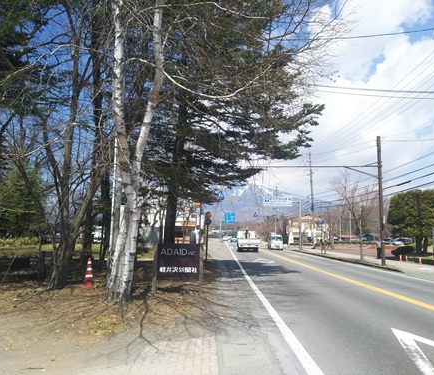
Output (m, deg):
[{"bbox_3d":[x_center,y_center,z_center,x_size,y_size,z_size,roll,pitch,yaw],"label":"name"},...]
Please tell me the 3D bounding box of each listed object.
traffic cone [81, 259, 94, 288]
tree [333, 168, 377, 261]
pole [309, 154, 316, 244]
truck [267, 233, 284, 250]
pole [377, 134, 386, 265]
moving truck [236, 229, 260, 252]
[{"bbox_3d":[-3.158,2.098,9.245,0.360,0.700,0.360,1,-7,1],"label":"traffic cone"},{"bbox_3d":[10.510,2.050,28.632,3.100,6.810,3.000,1,-7,1],"label":"tree"},{"bbox_3d":[14.566,1.675,56.970,0.420,14.910,0.400,1,-7,1],"label":"pole"},{"bbox_3d":[7.275,6.842,46.809,1.480,1.900,3.400,1,-7,1],"label":"truck"},{"bbox_3d":[10.278,0.744,23.515,0.250,8.060,0.250,1,-7,1],"label":"pole"},{"bbox_3d":[3.178,5.647,40.073,2.100,2.250,5.300,1,-7,1],"label":"moving truck"}]

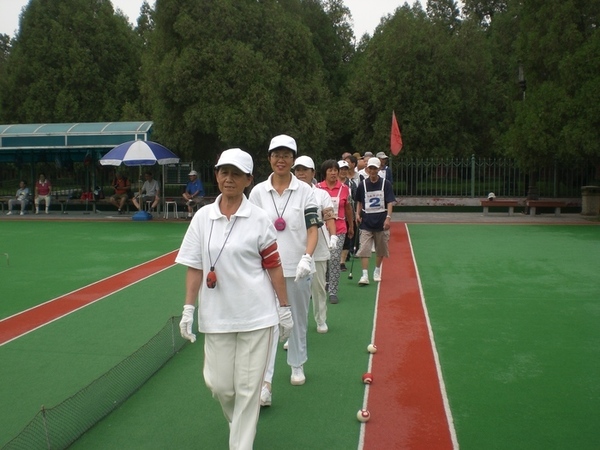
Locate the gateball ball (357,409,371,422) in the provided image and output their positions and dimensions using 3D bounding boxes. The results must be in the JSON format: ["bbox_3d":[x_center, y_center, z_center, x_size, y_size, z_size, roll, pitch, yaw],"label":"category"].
[{"bbox_3d":[0.369,1.101,3.800,0.075,0.075,0.075,0,5,0],"label":"gateball ball"}]

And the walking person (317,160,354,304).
[{"bbox_3d":[0.355,0.051,7.200,0.500,1.530,0.450,0,6,7],"label":"walking person"}]

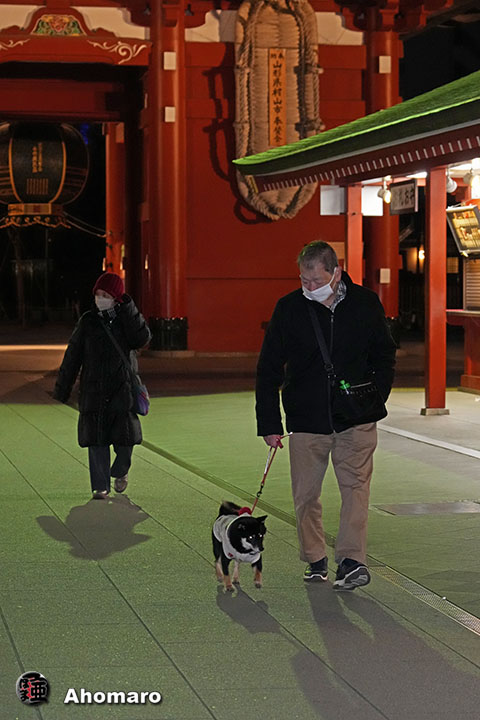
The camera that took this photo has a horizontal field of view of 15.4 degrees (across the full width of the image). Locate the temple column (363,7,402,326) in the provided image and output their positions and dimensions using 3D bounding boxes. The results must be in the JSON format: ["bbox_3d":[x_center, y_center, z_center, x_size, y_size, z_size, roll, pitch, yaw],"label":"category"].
[{"bbox_3d":[2.860,-3.647,35.462,0.720,6.800,0.720,0,2,-10],"label":"temple column"}]

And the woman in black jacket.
[{"bbox_3d":[-0.942,0.161,12.168,0.640,1.550,0.460,0,2,-5],"label":"woman in black jacket"}]

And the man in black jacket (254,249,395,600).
[{"bbox_3d":[0.418,0.255,8.566,0.660,1.660,0.500,0,2,-6],"label":"man in black jacket"}]

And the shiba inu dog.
[{"bbox_3d":[0.002,0.883,8.542,0.230,0.400,0.540,-1,2,-13],"label":"shiba inu dog"}]

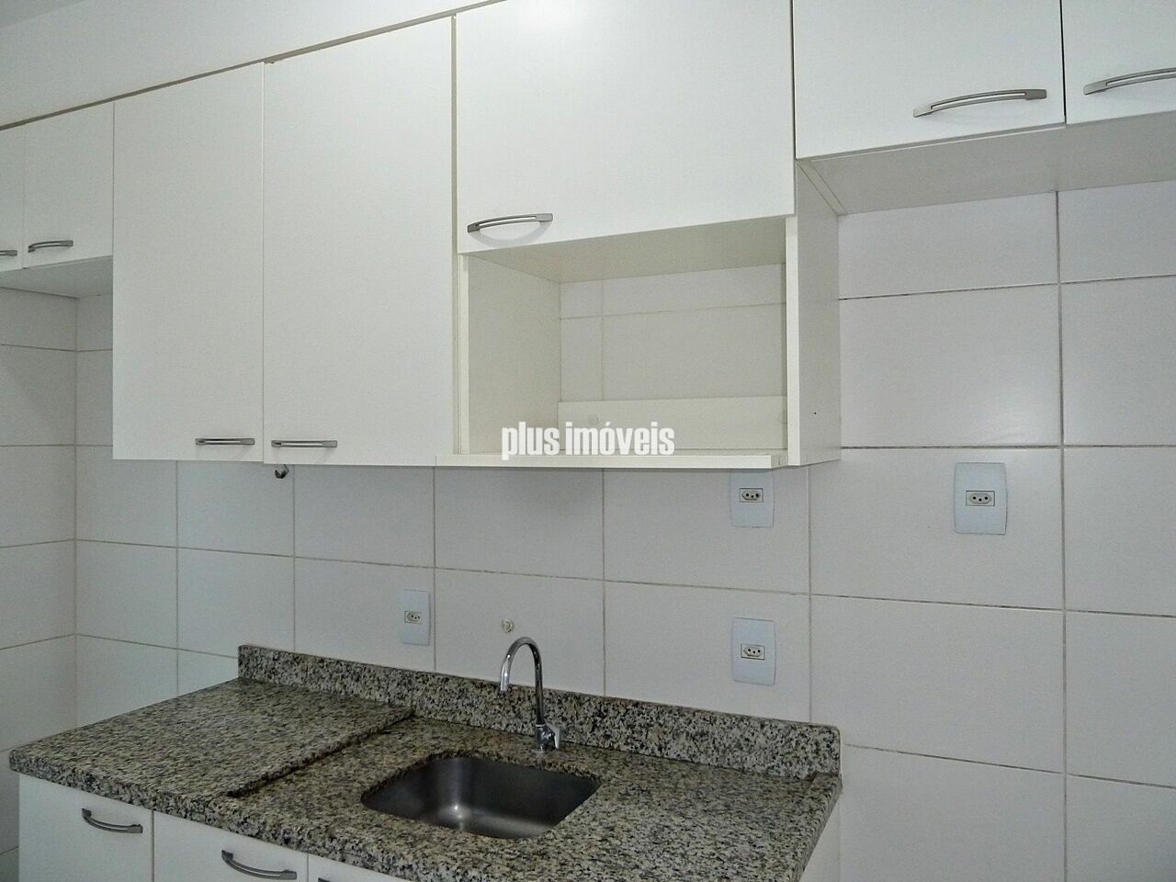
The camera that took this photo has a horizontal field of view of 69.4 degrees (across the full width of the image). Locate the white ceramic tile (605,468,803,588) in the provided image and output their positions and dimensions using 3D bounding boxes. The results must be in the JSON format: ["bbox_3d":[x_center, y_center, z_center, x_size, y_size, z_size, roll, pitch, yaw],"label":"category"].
[{"bbox_3d":[0.219,0.144,1.641,0.408,0.266,0.010,0,0,25],"label":"white ceramic tile"}]

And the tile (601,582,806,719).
[{"bbox_3d":[0.220,0.410,1.640,0.408,0.266,0.010,0,0,25],"label":"tile"}]

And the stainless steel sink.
[{"bbox_3d":[-0.178,0.683,1.456,0.352,0.145,0.293,0,0,25],"label":"stainless steel sink"}]

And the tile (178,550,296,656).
[{"bbox_3d":[-0.893,0.415,2.151,0.408,0.266,0.010,0,0,25],"label":"tile"}]

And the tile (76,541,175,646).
[{"bbox_3d":[-1.262,0.416,2.320,0.404,0.266,0.010,0,0,25],"label":"tile"}]

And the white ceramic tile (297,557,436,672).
[{"bbox_3d":[-0.522,0.414,1.970,0.405,0.263,0.009,0,0,25],"label":"white ceramic tile"}]

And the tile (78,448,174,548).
[{"bbox_3d":[-1.262,0.151,2.309,0.399,0.263,0.009,0,0,25],"label":"tile"}]

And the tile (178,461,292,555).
[{"bbox_3d":[-0.894,0.150,2.140,0.405,0.263,0.009,0,0,25],"label":"tile"}]

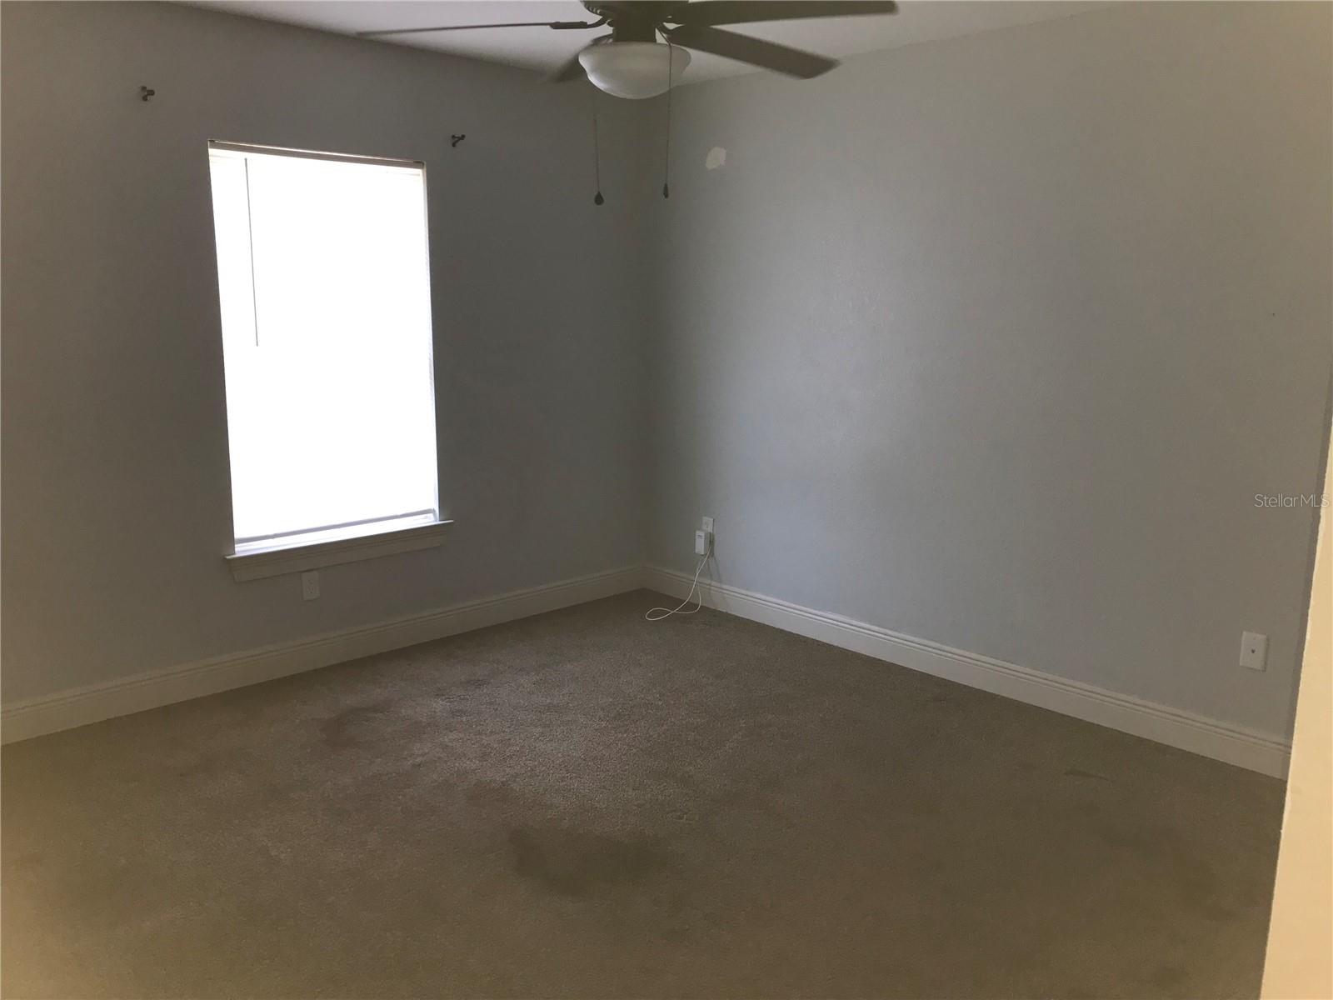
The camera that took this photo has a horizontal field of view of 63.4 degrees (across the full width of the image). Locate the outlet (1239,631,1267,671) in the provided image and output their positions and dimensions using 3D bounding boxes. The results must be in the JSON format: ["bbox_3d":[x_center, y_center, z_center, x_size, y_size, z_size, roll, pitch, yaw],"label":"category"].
[{"bbox_3d":[1.904,0.490,3.495,0.010,0.114,0.071,-10,15,-43],"label":"outlet"}]

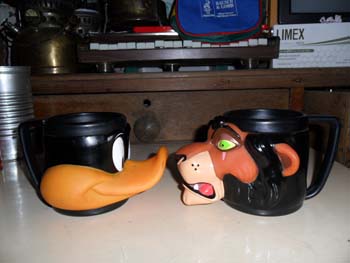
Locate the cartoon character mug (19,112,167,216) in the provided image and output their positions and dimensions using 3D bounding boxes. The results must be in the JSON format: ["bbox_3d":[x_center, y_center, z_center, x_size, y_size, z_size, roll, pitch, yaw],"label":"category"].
[{"bbox_3d":[-0.091,0.031,0.310,0.165,0.094,0.097,-1,11,1],"label":"cartoon character mug"}]

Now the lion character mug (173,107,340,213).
[{"bbox_3d":[0.088,0.028,0.304,0.170,0.094,0.099,1,11,10],"label":"lion character mug"}]

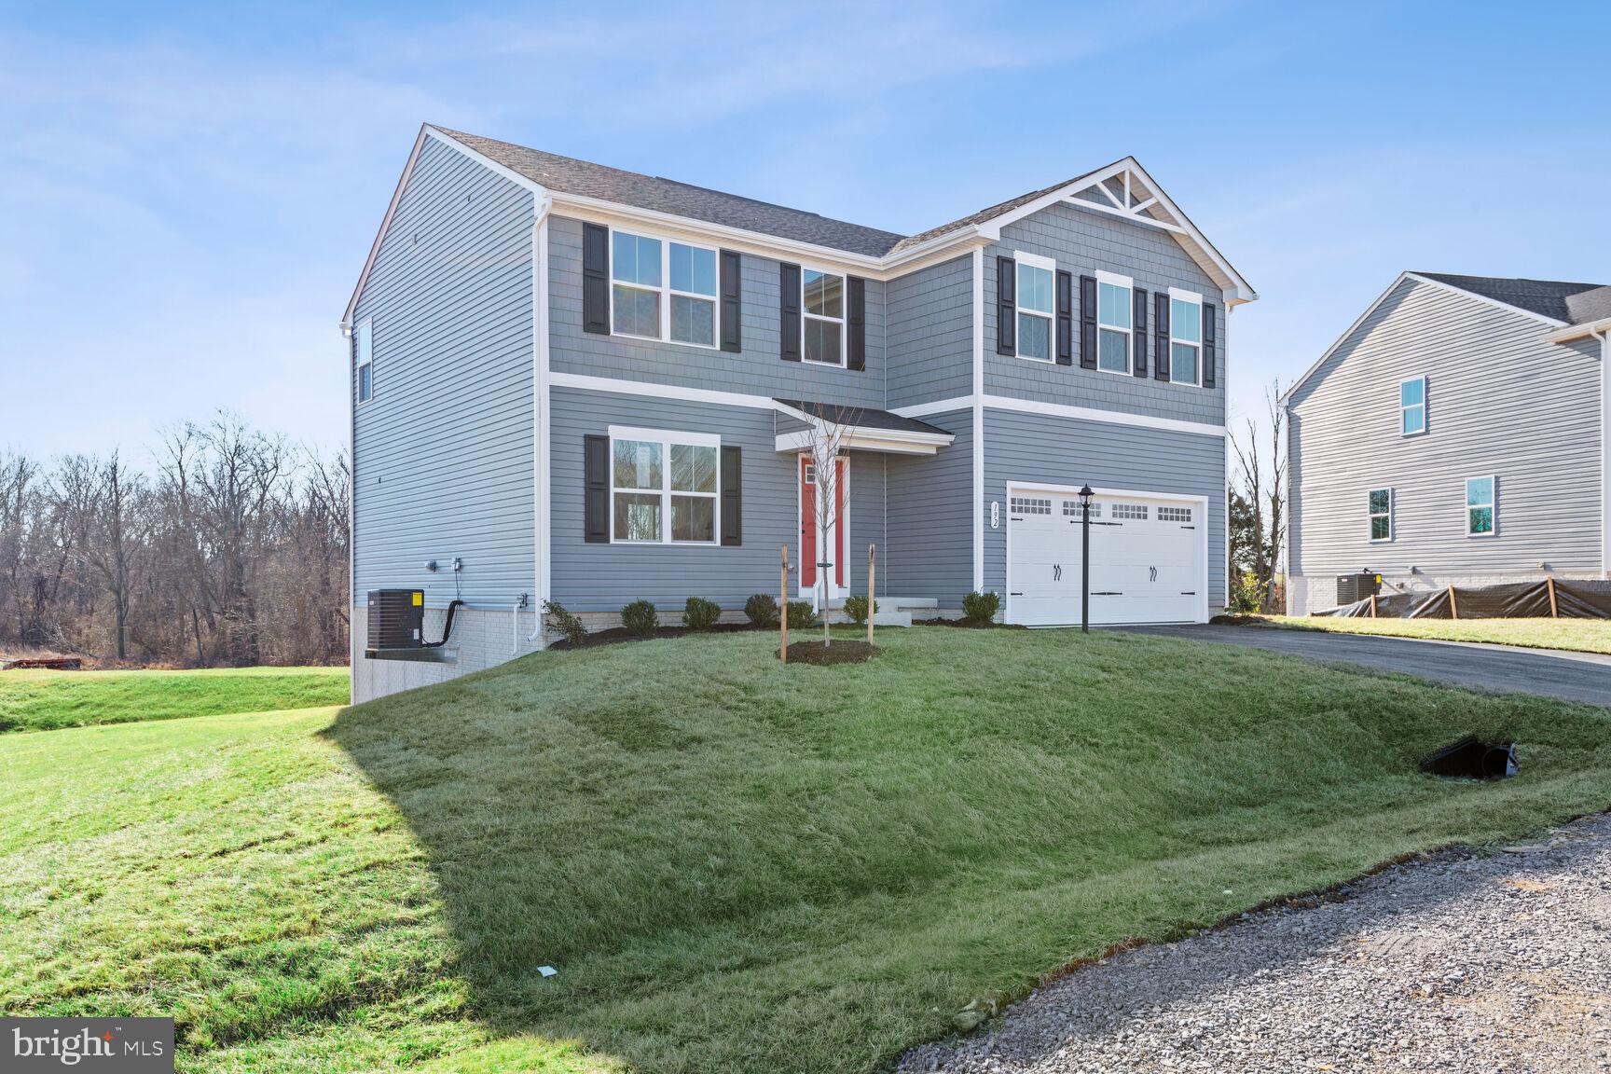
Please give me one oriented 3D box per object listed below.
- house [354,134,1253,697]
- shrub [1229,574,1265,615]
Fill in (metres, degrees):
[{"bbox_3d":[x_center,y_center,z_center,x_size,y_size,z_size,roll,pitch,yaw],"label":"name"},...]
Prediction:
[{"bbox_3d":[-0.532,-1.720,21.860,12.800,9.900,11.700,2,-3,-36],"label":"house"},{"bbox_3d":[10.617,1.364,28.000,0.900,1.030,0.880,2,-3,-36],"label":"shrub"}]

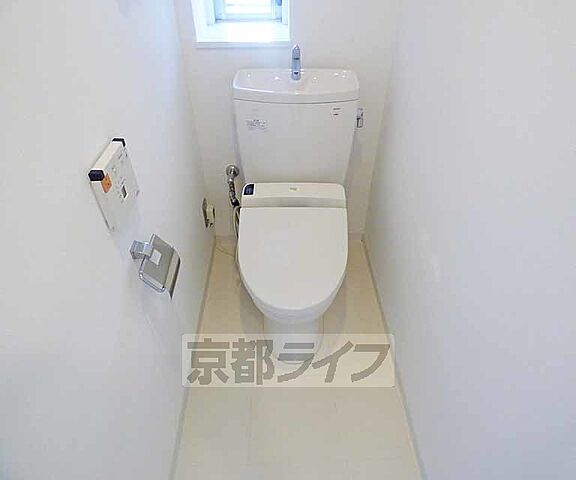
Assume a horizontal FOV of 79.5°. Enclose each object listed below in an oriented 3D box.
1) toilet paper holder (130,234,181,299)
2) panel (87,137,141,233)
[{"bbox_3d":[-0.336,0.063,0.877,0.100,0.117,0.135,0,41,-1],"label":"toilet paper holder"},{"bbox_3d":[-0.370,-0.120,0.760,0.030,0.136,0.138,0,41,-1],"label":"panel"}]

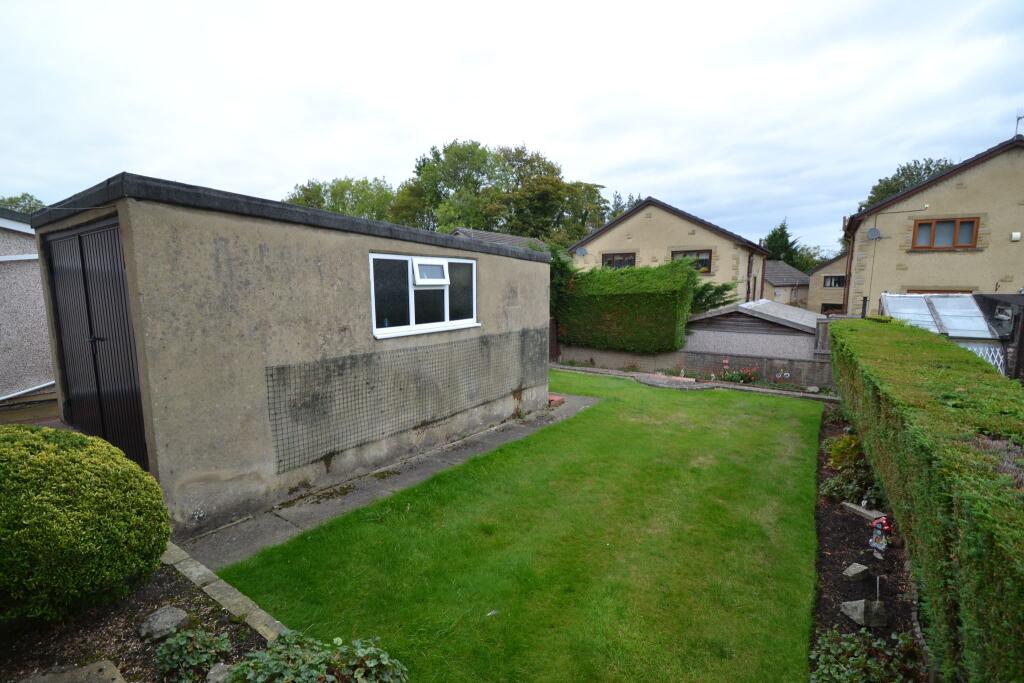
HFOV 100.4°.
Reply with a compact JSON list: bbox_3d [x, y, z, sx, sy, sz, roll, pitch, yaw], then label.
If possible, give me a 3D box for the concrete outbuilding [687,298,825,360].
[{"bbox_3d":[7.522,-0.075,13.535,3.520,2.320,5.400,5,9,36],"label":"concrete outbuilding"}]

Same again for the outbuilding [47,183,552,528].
[{"bbox_3d":[-2.098,-0.148,6.270,2.840,2.760,6.070,4,8,33],"label":"outbuilding"}]

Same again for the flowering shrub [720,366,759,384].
[{"bbox_3d":[5.750,0.859,10.785,0.820,0.420,0.550,4,8,33],"label":"flowering shrub"}]

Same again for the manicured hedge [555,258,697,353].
[{"bbox_3d":[3.526,-1.046,13.407,3.770,2.700,1.600,4,8,33],"label":"manicured hedge"}]

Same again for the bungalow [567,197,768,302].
[{"bbox_3d":[9.045,-4.061,24.041,9.050,6.500,8.500,4,8,30],"label":"bungalow"}]

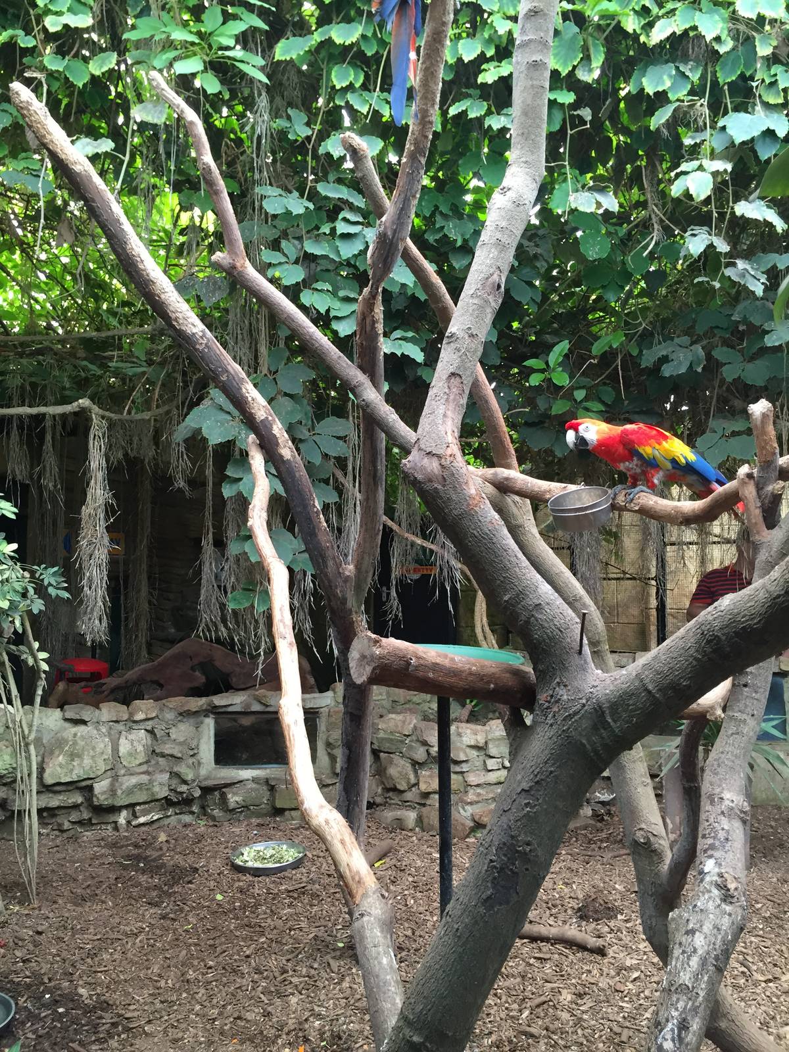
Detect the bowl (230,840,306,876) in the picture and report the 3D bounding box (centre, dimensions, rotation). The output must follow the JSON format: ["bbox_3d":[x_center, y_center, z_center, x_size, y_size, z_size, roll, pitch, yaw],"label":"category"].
[{"bbox_3d":[-0.521,1.377,3.650,0.313,0.047,0.313,-3,-1,0],"label":"bowl"}]

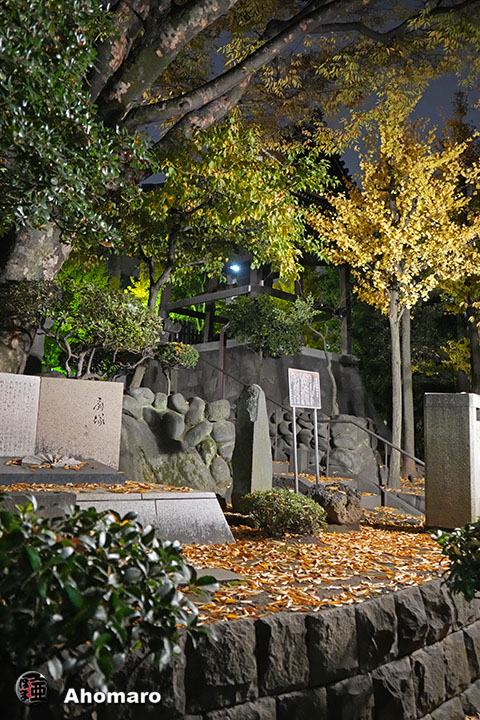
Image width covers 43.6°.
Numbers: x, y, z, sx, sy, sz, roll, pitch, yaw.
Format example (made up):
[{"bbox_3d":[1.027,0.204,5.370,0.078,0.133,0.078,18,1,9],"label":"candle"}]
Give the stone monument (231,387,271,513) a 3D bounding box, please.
[{"bbox_3d":[0.121,0.839,5.842,0.300,1.220,0.240,7,-9,-45],"label":"stone monument"}]

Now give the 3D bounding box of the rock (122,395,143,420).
[{"bbox_3d":[-1.091,0.485,6.085,0.230,0.260,0.220,2,-7,-20],"label":"rock"}]

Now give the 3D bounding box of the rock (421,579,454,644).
[{"bbox_3d":[0.994,1.363,3.327,0.260,0.290,0.230,7,-10,-40],"label":"rock"}]

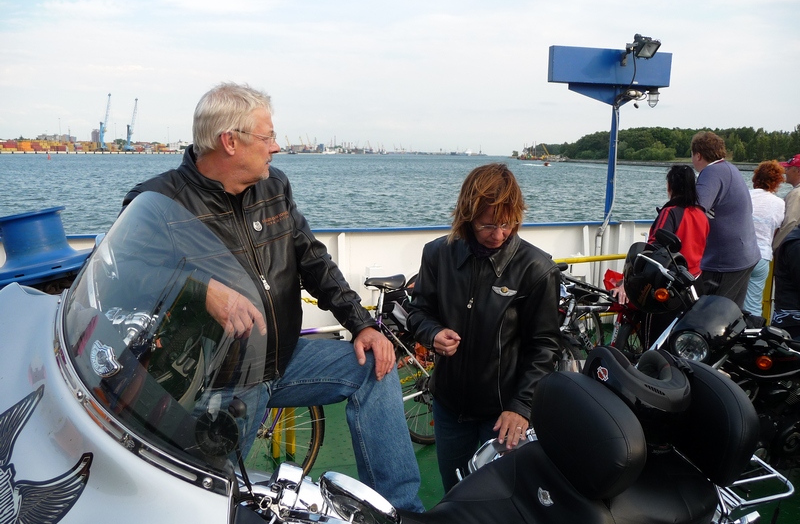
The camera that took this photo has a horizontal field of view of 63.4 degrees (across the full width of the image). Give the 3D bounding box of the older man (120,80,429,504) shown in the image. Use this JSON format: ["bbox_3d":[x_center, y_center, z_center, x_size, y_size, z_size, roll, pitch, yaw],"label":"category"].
[{"bbox_3d":[-0.367,0.456,1.861,0.660,1.840,0.620,10,13,43],"label":"older man"}]

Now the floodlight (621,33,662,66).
[{"bbox_3d":[2.099,-1.848,5.600,0.250,0.250,0.220,-3,41,-21],"label":"floodlight"}]

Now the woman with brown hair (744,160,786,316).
[{"bbox_3d":[3.217,-0.047,5.665,0.500,1.630,0.400,-1,10,-9],"label":"woman with brown hair"}]

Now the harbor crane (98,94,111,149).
[{"bbox_3d":[-310.524,-147.643,680.000,15.000,60.000,10.000,3,10,16],"label":"harbor crane"}]

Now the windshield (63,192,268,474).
[{"bbox_3d":[-0.392,0.080,0.975,0.530,0.330,0.200,26,23,35],"label":"windshield"}]

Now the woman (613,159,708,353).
[{"bbox_3d":[1.867,0.157,4.434,0.520,1.620,0.420,-2,10,-16],"label":"woman"}]

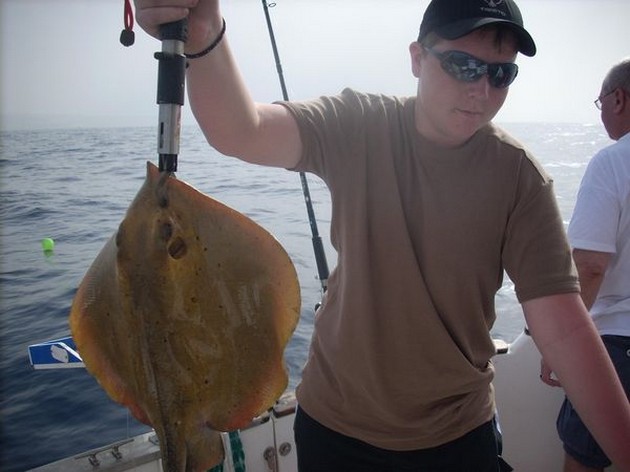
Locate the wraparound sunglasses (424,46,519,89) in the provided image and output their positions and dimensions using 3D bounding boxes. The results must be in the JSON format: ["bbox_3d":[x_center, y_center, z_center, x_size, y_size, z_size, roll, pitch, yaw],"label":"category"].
[{"bbox_3d":[0.258,-0.283,1.094,0.140,0.047,0.125,2,25,-13],"label":"wraparound sunglasses"}]

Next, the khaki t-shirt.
[{"bbox_3d":[0.198,0.048,1.210,0.490,0.600,0.300,4,12,-2],"label":"khaki t-shirt"}]

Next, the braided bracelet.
[{"bbox_3d":[-0.142,-0.254,0.860,0.066,0.064,0.009,-28,-39,9],"label":"braided bracelet"}]

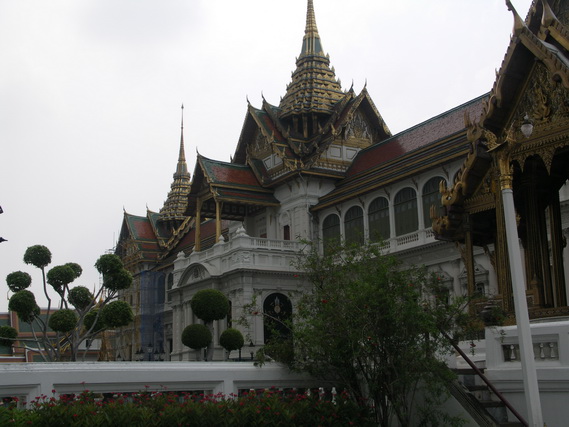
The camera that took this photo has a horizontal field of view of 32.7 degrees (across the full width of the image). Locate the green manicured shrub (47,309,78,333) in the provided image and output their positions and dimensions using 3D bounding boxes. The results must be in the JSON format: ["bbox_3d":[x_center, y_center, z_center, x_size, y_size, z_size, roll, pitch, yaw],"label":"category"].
[{"bbox_3d":[-4.779,2.322,21.000,0.617,0.509,0.617,6,-15,-31],"label":"green manicured shrub"}]

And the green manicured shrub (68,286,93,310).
[{"bbox_3d":[-4.511,1.884,21.500,0.554,0.532,0.554,6,-15,-31],"label":"green manicured shrub"}]

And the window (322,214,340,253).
[{"bbox_3d":[3.803,1.763,76.186,0.300,3.347,2.583,6,-15,-31],"label":"window"}]

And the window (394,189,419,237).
[{"bbox_3d":[8.662,-0.175,68.321,0.300,3.347,2.583,6,-15,-31],"label":"window"}]

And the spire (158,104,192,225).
[{"bbox_3d":[-11.488,-5.597,109.586,4.500,14.028,4.500,6,-15,-31],"label":"spire"}]

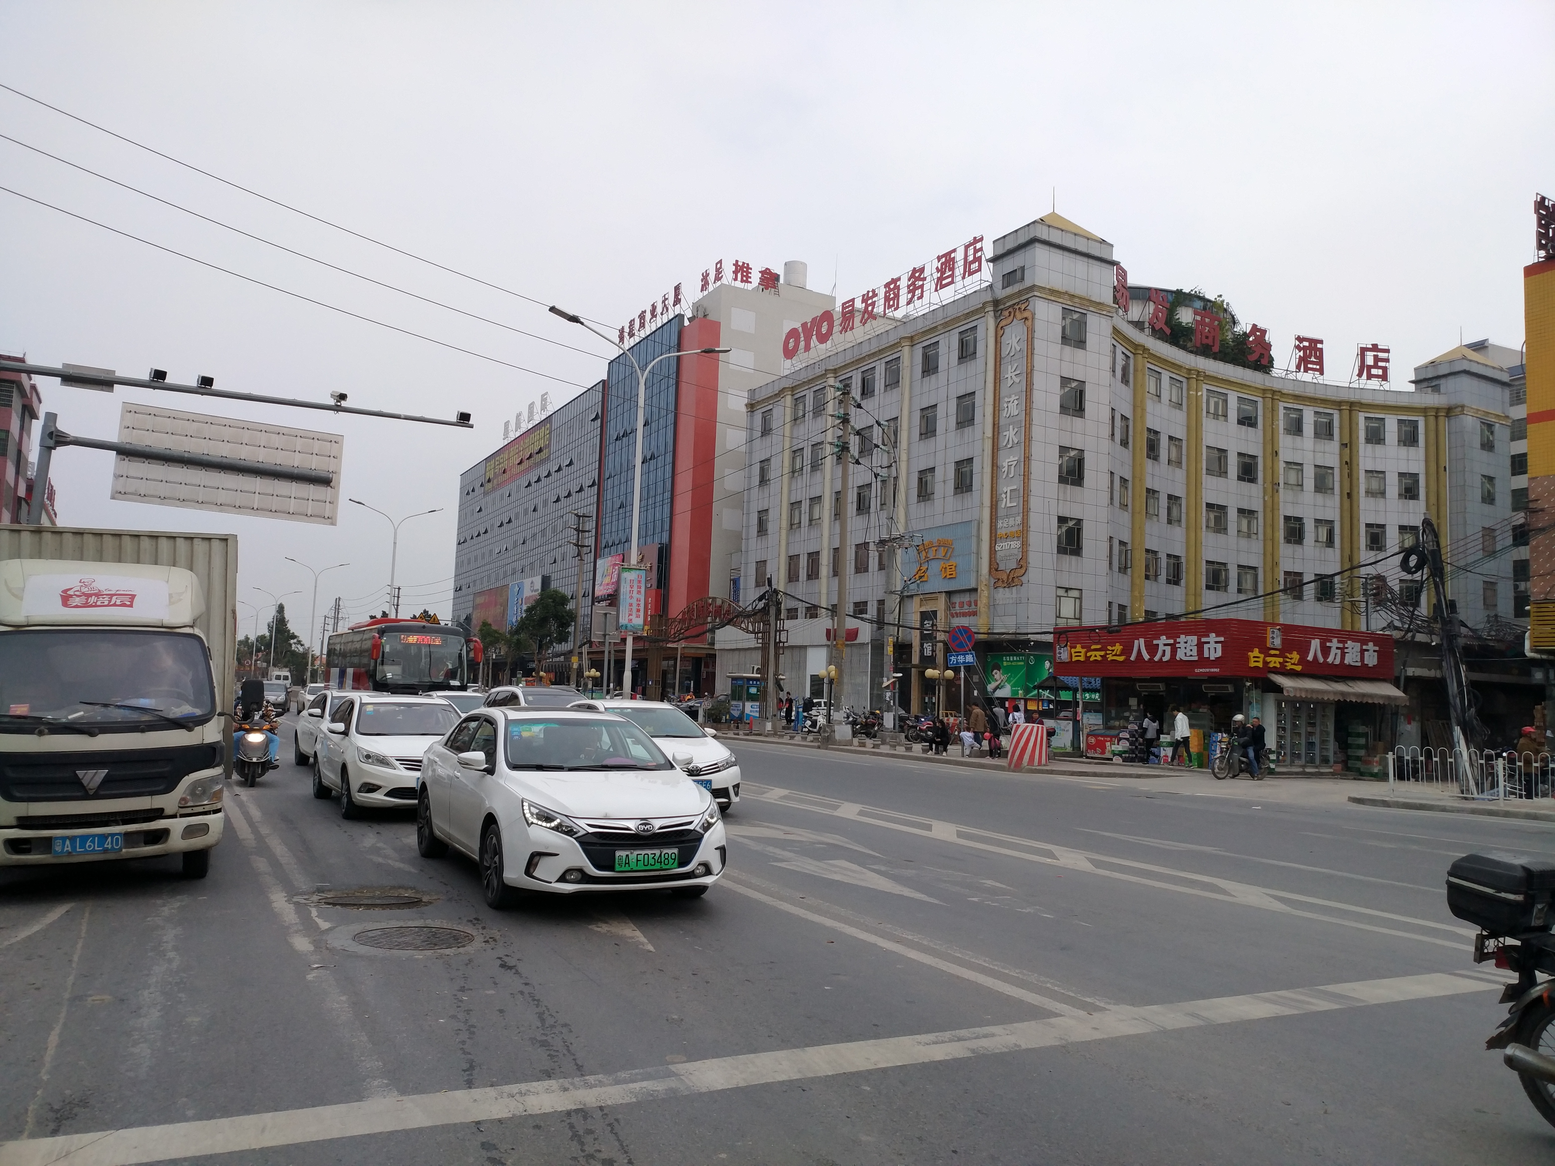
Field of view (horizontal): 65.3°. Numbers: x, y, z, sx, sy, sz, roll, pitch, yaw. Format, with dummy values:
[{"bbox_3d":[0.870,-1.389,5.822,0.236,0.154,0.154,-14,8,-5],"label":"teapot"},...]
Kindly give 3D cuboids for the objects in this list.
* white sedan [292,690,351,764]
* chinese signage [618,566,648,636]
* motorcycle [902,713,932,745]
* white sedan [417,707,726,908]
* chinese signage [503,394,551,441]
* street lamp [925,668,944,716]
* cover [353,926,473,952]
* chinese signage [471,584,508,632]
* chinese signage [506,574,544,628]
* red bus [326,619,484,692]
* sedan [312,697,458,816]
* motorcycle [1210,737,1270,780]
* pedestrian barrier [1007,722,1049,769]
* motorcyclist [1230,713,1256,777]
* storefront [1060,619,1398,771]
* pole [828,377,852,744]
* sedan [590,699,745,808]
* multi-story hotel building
[{"bbox_3d":[-7.784,2.735,22.547,1.800,1.470,4.600,5,-6,-27],"label":"white sedan"},{"bbox_3d":[-3.314,0.389,27.852,0.600,1.500,0.250,5,-6,-27],"label":"chinese signage"},{"bbox_3d":[5.729,5.794,47.485,1.950,1.070,0.750,5,-6,-27],"label":"motorcycle"},{"bbox_3d":[-1.975,1.864,10.813,1.790,1.470,4.740,5,-6,-26],"label":"white sedan"},{"bbox_3d":[-31.716,-21.141,153.625,0.500,2.300,21.500,5,-6,-27],"label":"chinese signage"},{"bbox_3d":[6.325,4.897,47.775,1.150,2.947,1.000,5,-6,-27],"label":"street lamp"},{"bbox_3d":[-2.318,2.273,7.712,0.740,0.040,0.740,5,-6,-27],"label":"cover"},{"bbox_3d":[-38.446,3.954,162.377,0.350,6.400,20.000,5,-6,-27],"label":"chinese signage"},{"bbox_3d":[-30.727,2.724,147.281,0.350,6.200,15.300,5,-6,-27],"label":"chinese signage"},{"bbox_3d":[-12.228,3.065,38.090,2.600,3.380,10.600,5,-6,-27],"label":"red bus"},{"bbox_3d":[-5.014,2.269,16.318,1.820,1.490,4.620,5,-6,-27],"label":"sedan"},{"bbox_3d":[11.964,4.561,31.352,1.920,1.070,0.720,4,-6,-20],"label":"motorcycle"},{"bbox_3d":[6.267,4.076,30.300,0.980,1.100,0.900,1,-5,12],"label":"pedestrian barrier"},{"bbox_3d":[11.547,4.025,30.100,0.700,1.600,0.600,4,-6,-20],"label":"motorcyclist"},{"bbox_3d":[13.630,3.634,37.778,6.800,4.300,7.500,5,-6,-27],"label":"storefront"},{"bbox_3d":[2.277,-0.811,43.491,0.500,13.252,0.500,2,-6,0],"label":"pole"},{"bbox_3d":[-2.129,2.495,17.834,1.780,1.480,4.620,5,-6,-27],"label":"sedan"},{"bbox_3d":[22.376,-2.851,78.129,40.500,25.500,29.500,5,-6,-27],"label":"multi-story hotel building"}]

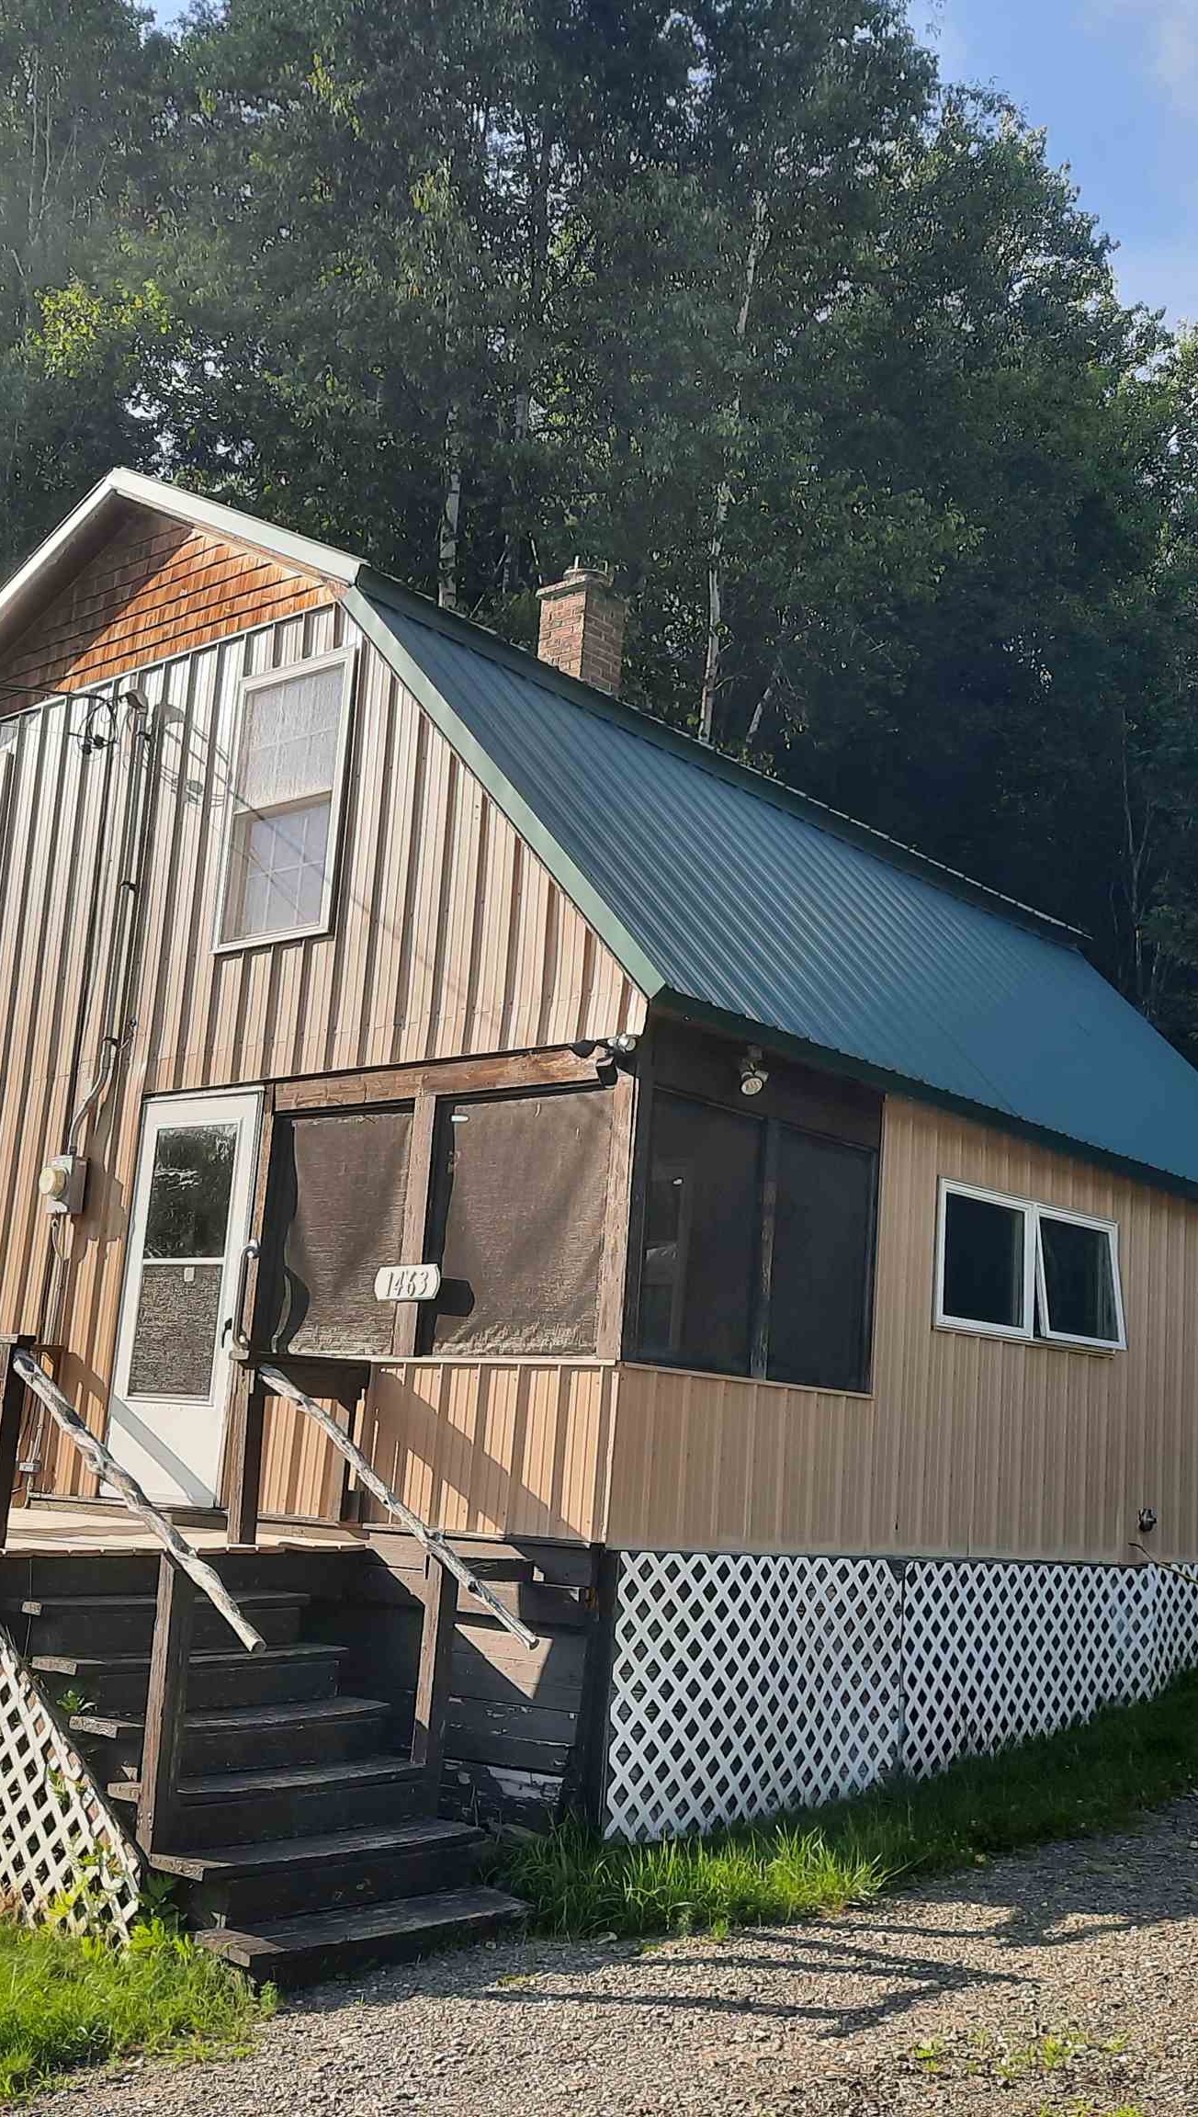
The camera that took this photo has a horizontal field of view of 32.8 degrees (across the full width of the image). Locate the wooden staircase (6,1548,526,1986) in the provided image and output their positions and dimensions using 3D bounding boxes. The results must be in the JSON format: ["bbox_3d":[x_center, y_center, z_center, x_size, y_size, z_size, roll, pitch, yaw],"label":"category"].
[{"bbox_3d":[-1.220,2.456,7.370,1.626,1.224,1.320,-7,-16,40],"label":"wooden staircase"}]

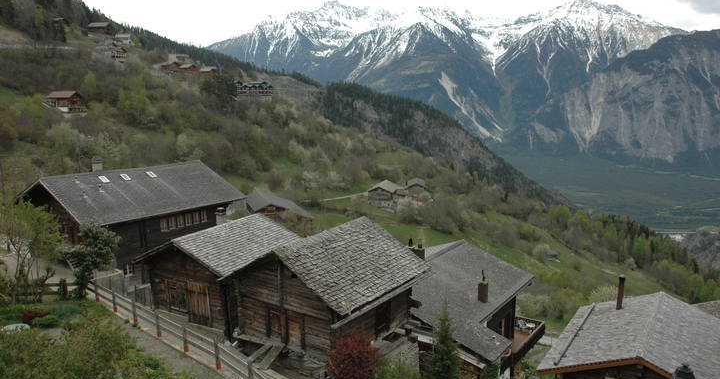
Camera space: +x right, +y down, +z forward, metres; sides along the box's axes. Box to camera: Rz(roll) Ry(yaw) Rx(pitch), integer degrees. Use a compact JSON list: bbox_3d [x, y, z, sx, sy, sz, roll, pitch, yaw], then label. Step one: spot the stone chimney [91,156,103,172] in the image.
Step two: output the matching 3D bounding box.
[{"bbox_3d":[-19.653,-1.834,40.400,0.600,1.350,0.600,9,14,40],"label":"stone chimney"}]

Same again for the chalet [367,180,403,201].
[{"bbox_3d":[7.960,1.426,184.070,9.000,6.600,11.500,2,11,15],"label":"chalet"}]

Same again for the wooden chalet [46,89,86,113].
[{"bbox_3d":[-111.694,-33.242,205.000,9.500,8.200,9.500,0,11,2],"label":"wooden chalet"}]

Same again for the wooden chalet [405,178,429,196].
[{"bbox_3d":[20.812,0.416,197.517,8.300,6.800,10.000,0,11,6],"label":"wooden chalet"}]

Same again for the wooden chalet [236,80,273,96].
[{"bbox_3d":[-71.025,-67.981,365.000,24.500,10.500,12.000,-5,11,-20],"label":"wooden chalet"}]

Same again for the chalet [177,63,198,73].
[{"bbox_3d":[-93.759,-66.424,295.000,8.000,5.000,7.000,5,12,24],"label":"chalet"}]

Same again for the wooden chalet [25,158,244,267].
[{"bbox_3d":[-17.789,1.532,42.230,12.185,6.300,12.519,9,14,40],"label":"wooden chalet"}]

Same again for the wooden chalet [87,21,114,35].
[{"bbox_3d":[-136.954,-85.299,285.000,11.500,7.000,8.800,5,12,29],"label":"wooden chalet"}]

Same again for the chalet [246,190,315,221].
[{"bbox_3d":[-13.751,4.420,86.107,9.500,6.500,11.000,-5,11,-21],"label":"chalet"}]

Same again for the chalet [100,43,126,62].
[{"bbox_3d":[-125.625,-69.311,275.000,10.000,9.000,9.000,3,11,15],"label":"chalet"}]

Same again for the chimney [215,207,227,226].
[{"bbox_3d":[-8.470,1.774,33.000,0.520,1.350,0.520,7,13,35],"label":"chimney"}]

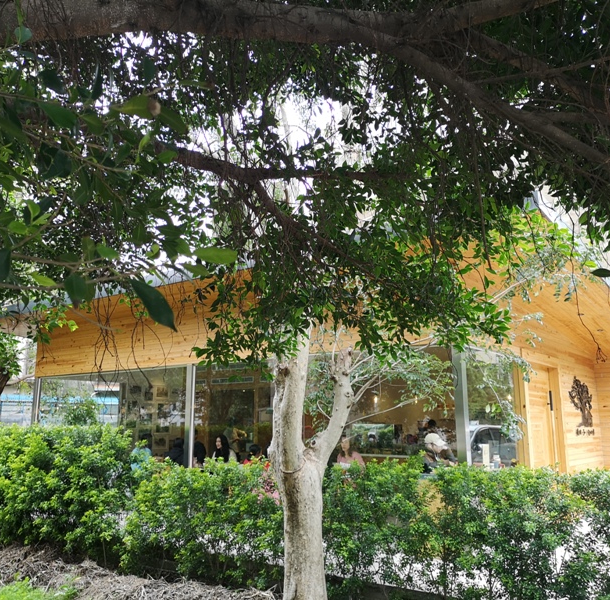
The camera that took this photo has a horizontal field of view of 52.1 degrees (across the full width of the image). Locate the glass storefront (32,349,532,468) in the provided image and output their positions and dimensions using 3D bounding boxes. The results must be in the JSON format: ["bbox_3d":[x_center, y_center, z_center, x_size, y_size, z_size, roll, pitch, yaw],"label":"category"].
[{"bbox_3d":[-1.055,2.180,9.727,8.250,2.200,2.000,-9,-14,36],"label":"glass storefront"}]

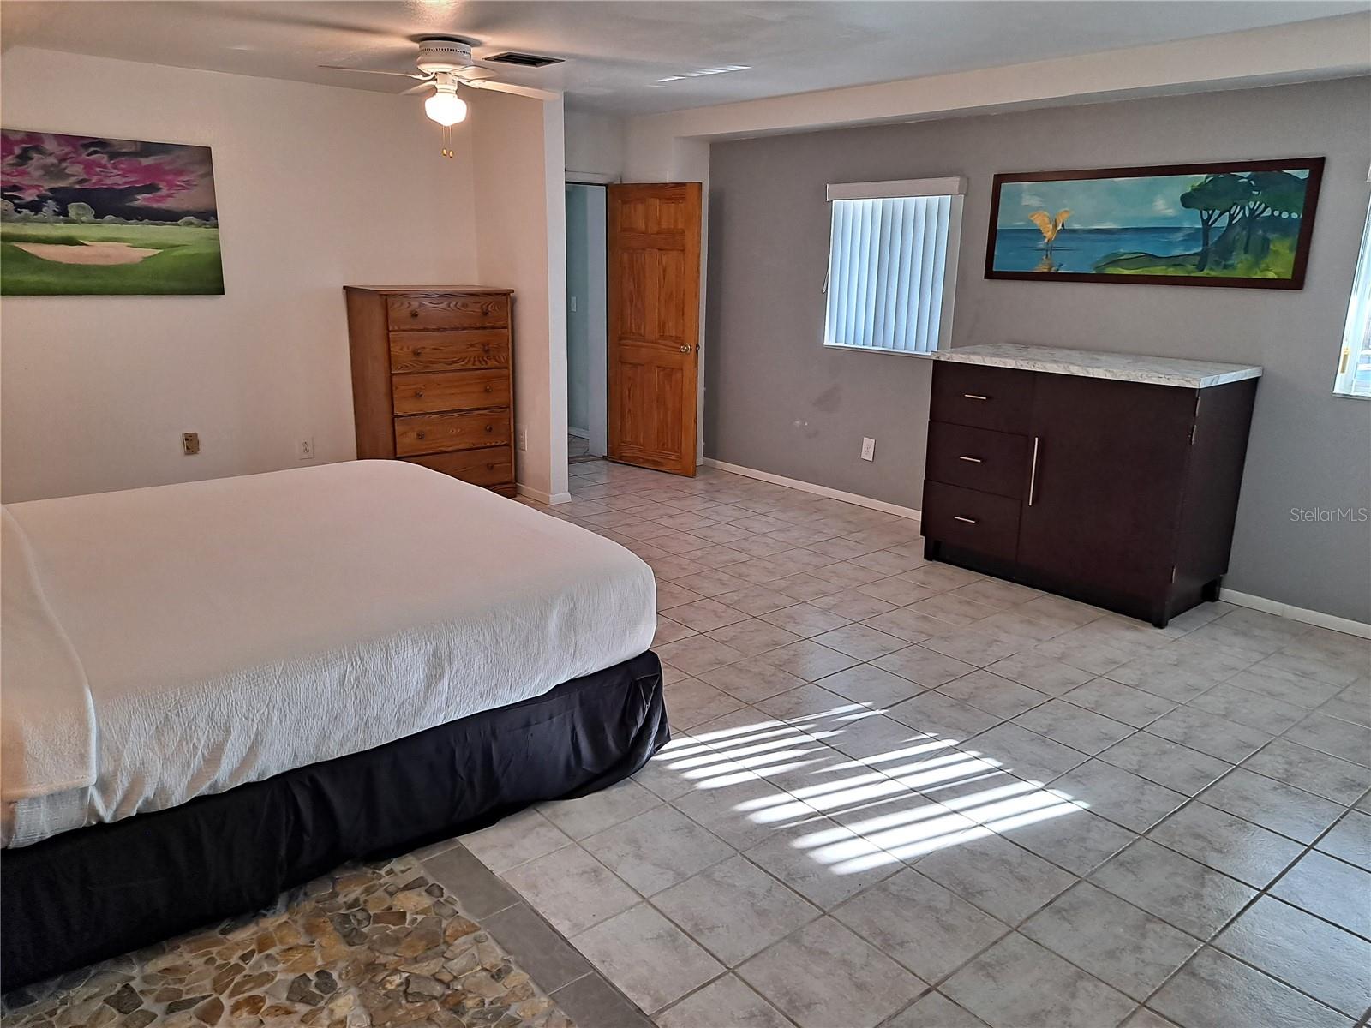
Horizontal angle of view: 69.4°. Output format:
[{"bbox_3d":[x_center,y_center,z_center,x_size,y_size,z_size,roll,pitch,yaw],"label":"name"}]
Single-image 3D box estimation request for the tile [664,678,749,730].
[{"bbox_3d":[0.009,0.674,3.503,0.305,0.010,0.305,-11,19,-39],"label":"tile"}]

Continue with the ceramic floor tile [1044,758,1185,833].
[{"bbox_3d":[1.279,0.836,2.939,0.305,0.010,0.305,-11,19,-38],"label":"ceramic floor tile"}]

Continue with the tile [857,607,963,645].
[{"bbox_3d":[0.999,0.498,4.398,0.312,0.010,0.312,-11,19,-38],"label":"tile"}]

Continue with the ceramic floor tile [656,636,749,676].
[{"bbox_3d":[0.049,0.562,3.929,0.305,0.010,0.305,-11,19,-39],"label":"ceramic floor tile"}]

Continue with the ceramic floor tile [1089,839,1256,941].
[{"bbox_3d":[1.255,0.966,2.552,0.306,0.010,0.306,-11,19,-38],"label":"ceramic floor tile"}]

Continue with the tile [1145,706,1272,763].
[{"bbox_3d":[1.812,0.766,3.431,0.314,0.010,0.314,-11,19,-38],"label":"tile"}]

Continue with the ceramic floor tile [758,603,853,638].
[{"bbox_3d":[0.532,0.471,4.349,0.306,0.010,0.306,-11,19,-38],"label":"ceramic floor tile"}]

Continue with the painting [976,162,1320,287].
[{"bbox_3d":[2.127,-1.371,4.716,0.031,0.532,1.565,-11,19,-39],"label":"painting"}]

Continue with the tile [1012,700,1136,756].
[{"bbox_3d":[1.367,0.749,3.482,0.312,0.010,0.312,-11,19,-38],"label":"tile"}]

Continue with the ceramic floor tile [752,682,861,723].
[{"bbox_3d":[0.456,0.706,3.545,0.314,0.010,0.314,-11,19,-38],"label":"ceramic floor tile"}]

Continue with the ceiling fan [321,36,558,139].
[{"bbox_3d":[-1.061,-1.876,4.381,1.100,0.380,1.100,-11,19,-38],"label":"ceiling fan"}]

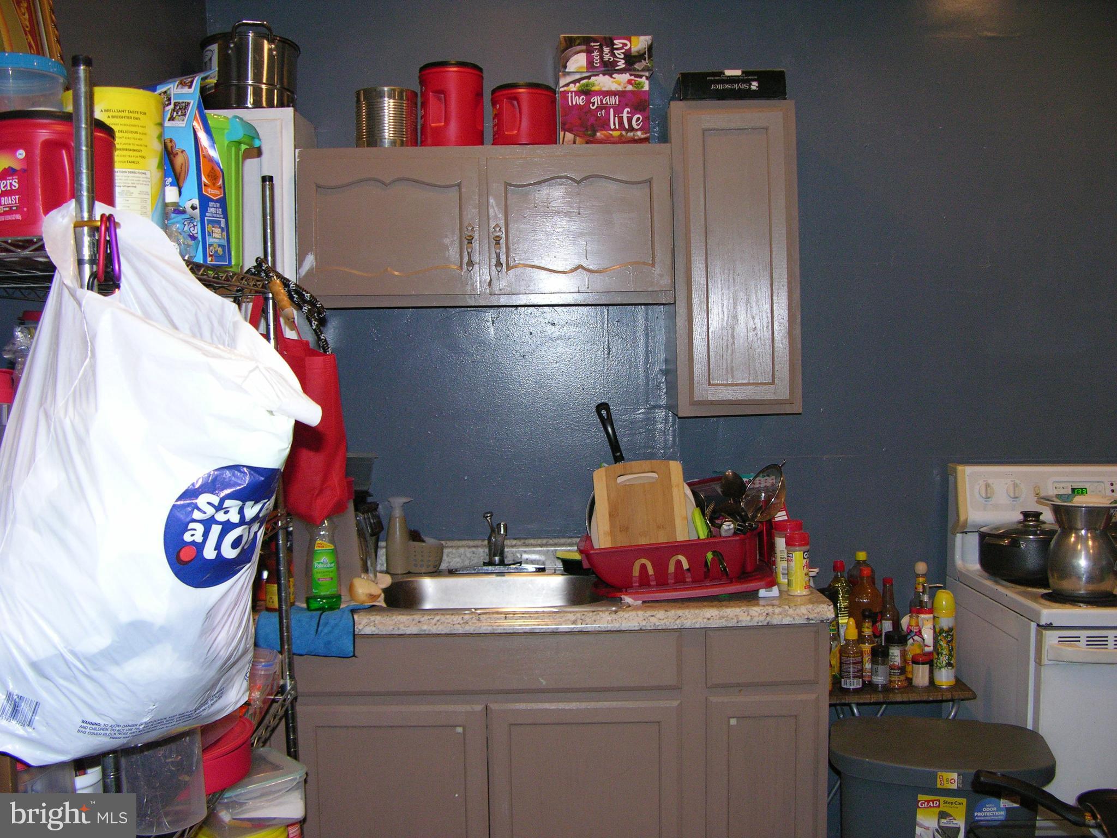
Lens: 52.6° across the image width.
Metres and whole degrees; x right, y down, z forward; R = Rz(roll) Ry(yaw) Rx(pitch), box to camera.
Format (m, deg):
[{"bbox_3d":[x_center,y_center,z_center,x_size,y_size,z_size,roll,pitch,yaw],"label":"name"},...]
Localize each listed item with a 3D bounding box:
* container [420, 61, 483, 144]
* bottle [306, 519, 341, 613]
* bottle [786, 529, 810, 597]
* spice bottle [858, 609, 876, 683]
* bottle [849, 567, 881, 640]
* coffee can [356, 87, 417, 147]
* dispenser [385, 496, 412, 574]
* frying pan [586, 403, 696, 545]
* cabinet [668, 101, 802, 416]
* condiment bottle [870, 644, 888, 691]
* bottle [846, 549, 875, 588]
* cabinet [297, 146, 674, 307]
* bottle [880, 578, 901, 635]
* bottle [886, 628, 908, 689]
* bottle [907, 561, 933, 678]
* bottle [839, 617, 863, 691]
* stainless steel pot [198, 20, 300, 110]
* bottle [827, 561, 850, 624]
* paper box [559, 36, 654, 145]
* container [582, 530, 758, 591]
[{"bbox_3d":[-0.265,-0.765,2.820,0.158,0.207,0.158,-1,2,0],"label":"container"},{"bbox_3d":[-0.519,0.298,2.499,0.077,0.245,0.050,-1,3,-7],"label":"bottle"},{"bbox_3d":[0.553,0.333,2.602,0.054,0.139,0.054,-1,3,-1],"label":"bottle"},{"bbox_3d":[0.750,0.552,2.747,0.045,0.177,0.045,-1,2,0],"label":"spice bottle"},{"bbox_3d":[0.777,0.510,2.855,0.080,0.259,0.080,-1,3,-1],"label":"bottle"},{"bbox_3d":[-0.436,-0.741,2.867,0.158,0.163,0.158,-1,3,-1],"label":"coffee can"},{"bbox_3d":[-0.419,0.307,2.971,0.068,0.205,0.061,-1,3,6],"label":"dispenser"},{"bbox_3d":[0.167,0.160,2.728,0.260,0.420,0.065,-16,-12,-3],"label":"frying pan"},{"bbox_3d":[0.432,-0.386,2.873,0.303,0.756,0.321,-1,3,-1],"label":"cabinet"},{"bbox_3d":[0.769,0.596,2.703,0.043,0.101,0.043,-1,3,-1],"label":"condiment bottle"},{"bbox_3d":[0.785,0.486,2.928,0.077,0.292,0.077,-1,2,0],"label":"bottle"},{"bbox_3d":[-0.178,-0.469,2.865,0.912,0.384,0.328,-1,3,-1],"label":"cabinet"},{"bbox_3d":[0.849,0.524,2.907,0.058,0.223,0.058,-1,3,-1],"label":"bottle"},{"bbox_3d":[0.812,0.573,2.711,0.053,0.134,0.053,-1,2,0],"label":"bottle"},{"bbox_3d":[0.918,0.494,2.862,0.060,0.267,0.060,-1,3,-1],"label":"bottle"},{"bbox_3d":[0.700,0.558,2.699,0.055,0.169,0.055,-1,2,0],"label":"bottle"},{"bbox_3d":[-0.771,-0.848,2.833,0.250,0.199,0.330,-1,2,0],"label":"stainless steel pot"},{"bbox_3d":[0.716,0.481,2.878,0.060,0.245,0.060,-1,3,-1],"label":"bottle"},{"bbox_3d":[0.112,-0.798,2.856,0.227,0.279,0.190,-1,3,-1],"label":"paper box"},{"bbox_3d":[0.251,0.331,2.717,0.410,0.120,0.320,-6,2,0],"label":"container"}]

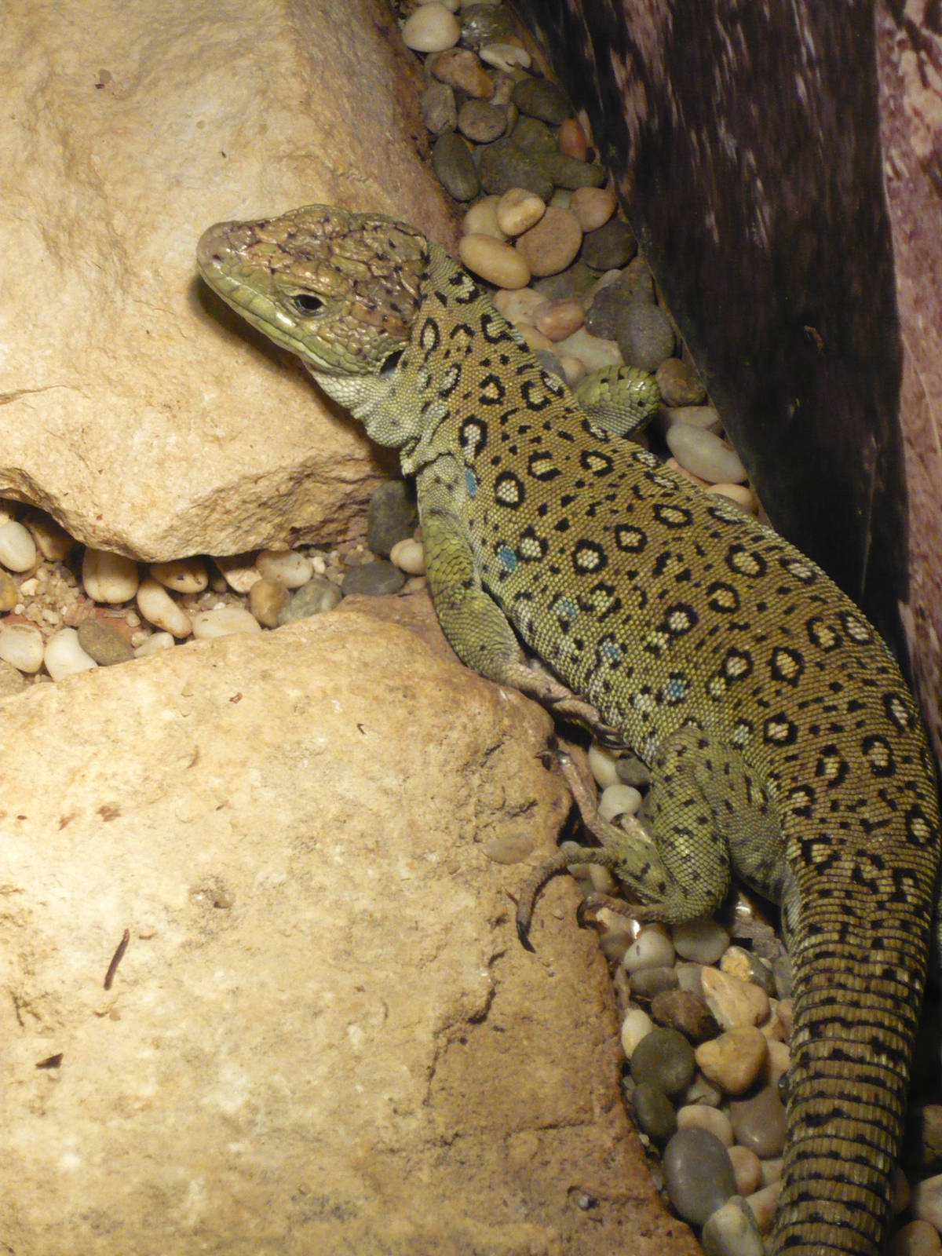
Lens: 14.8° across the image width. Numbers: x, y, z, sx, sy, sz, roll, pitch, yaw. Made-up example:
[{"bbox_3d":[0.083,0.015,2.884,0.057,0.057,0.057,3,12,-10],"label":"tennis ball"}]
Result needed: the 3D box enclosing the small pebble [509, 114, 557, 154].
[{"bbox_3d":[0.016,-0.127,0.940,0.014,0.008,0.013,35,60,28],"label":"small pebble"}]

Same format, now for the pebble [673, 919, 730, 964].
[{"bbox_3d":[0.055,0.074,0.868,0.014,0.009,0.013,25,56,22],"label":"pebble"}]

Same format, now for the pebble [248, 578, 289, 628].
[{"bbox_3d":[-0.047,-0.006,0.839,0.009,0.008,0.014,-9,50,-4],"label":"pebble"}]

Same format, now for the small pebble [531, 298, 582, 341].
[{"bbox_3d":[0.022,-0.076,0.893,0.013,0.008,0.011,-20,52,-13],"label":"small pebble"}]

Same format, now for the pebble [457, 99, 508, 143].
[{"bbox_3d":[0.004,-0.151,1.083,0.015,0.009,0.018,-16,49,-8],"label":"pebble"}]

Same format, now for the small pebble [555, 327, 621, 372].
[{"bbox_3d":[0.029,-0.068,0.893,0.019,0.009,0.014,24,56,22],"label":"small pebble"}]

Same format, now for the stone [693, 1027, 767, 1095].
[{"bbox_3d":[0.054,0.089,0.749,0.016,0.010,0.014,-32,55,-21],"label":"stone"}]

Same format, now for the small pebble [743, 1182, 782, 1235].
[{"bbox_3d":[0.067,0.132,0.827,0.011,0.007,0.016,17,53,19],"label":"small pebble"}]

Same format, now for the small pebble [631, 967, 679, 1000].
[{"bbox_3d":[0.044,0.084,0.863,0.012,0.007,0.011,0,50,4],"label":"small pebble"}]

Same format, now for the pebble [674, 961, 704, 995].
[{"bbox_3d":[0.050,0.080,0.818,0.009,0.006,0.010,-30,55,-24],"label":"pebble"}]

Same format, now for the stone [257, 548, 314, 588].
[{"bbox_3d":[-0.046,-0.015,0.903,0.015,0.008,0.011,17,50,15],"label":"stone"}]

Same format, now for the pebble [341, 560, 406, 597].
[{"bbox_3d":[-0.026,-0.013,0.952,0.017,0.009,0.012,-6,50,-1],"label":"pebble"}]

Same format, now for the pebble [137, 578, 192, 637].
[{"bbox_3d":[-0.081,-0.005,0.963,0.009,0.006,0.023,-26,51,-16],"label":"pebble"}]

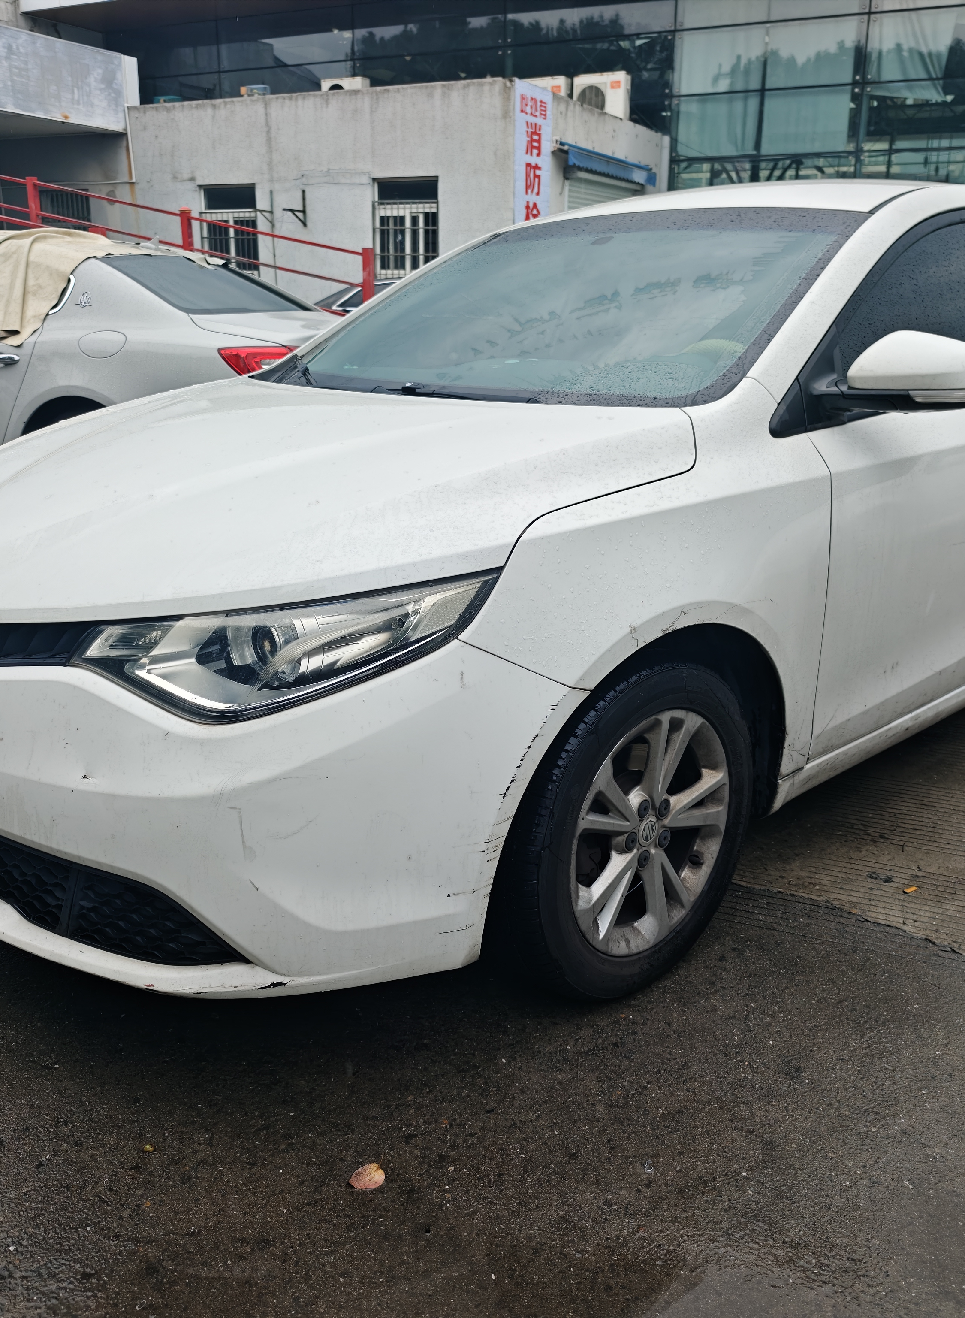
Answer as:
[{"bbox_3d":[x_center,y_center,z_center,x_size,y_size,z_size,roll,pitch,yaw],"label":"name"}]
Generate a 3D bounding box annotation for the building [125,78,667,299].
[{"bbox_3d":[-1.261,-6.750,19.811,6.400,4.200,5.900,7,18,23],"label":"building"}]

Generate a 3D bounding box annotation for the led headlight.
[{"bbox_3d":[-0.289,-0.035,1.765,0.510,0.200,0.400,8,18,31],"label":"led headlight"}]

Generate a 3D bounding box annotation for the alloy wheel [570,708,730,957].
[{"bbox_3d":[0.251,0.293,2.092,0.438,0.438,0.180,-16,21,-41],"label":"alloy wheel"}]

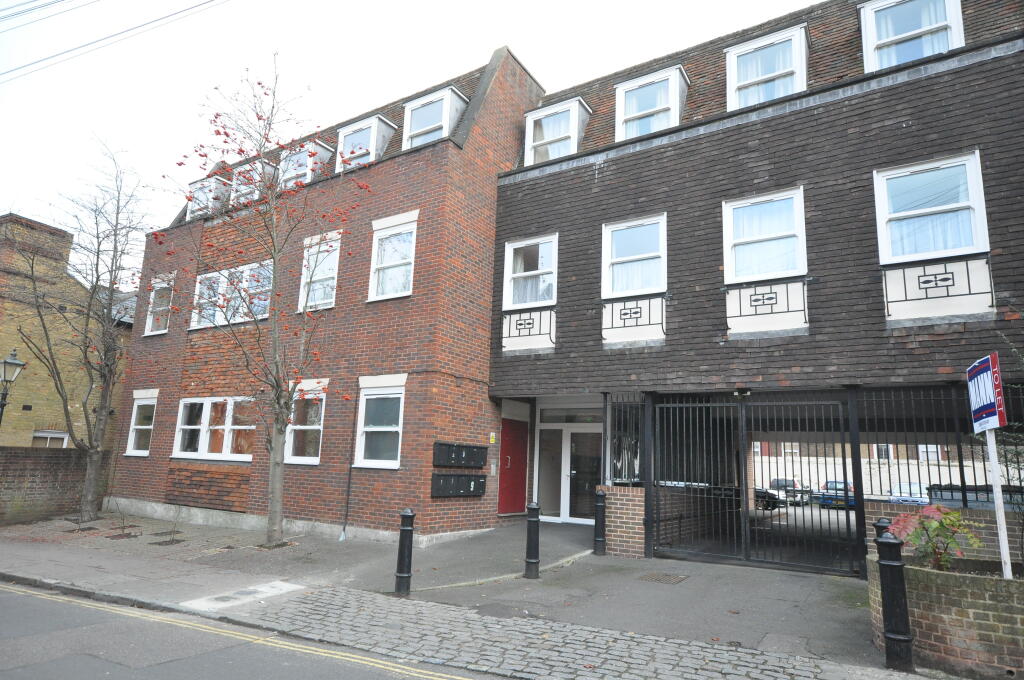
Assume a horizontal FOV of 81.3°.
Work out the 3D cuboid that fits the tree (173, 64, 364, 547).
[{"bbox_3d":[-5.123,-1.031,11.729,3.700,9.600,3.400,-5,-13,32],"label":"tree"}]

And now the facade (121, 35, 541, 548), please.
[{"bbox_3d":[-3.627,-0.509,17.843,11.150,10.950,9.000,-5,-13,32],"label":"facade"}]

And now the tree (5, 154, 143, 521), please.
[{"bbox_3d":[-11.484,-0.383,15.556,3.500,9.700,3.300,-5,-13,32],"label":"tree"}]

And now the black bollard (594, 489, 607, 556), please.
[{"bbox_3d":[1.490,3.093,10.137,0.200,1.045,0.200,-5,-13,32],"label":"black bollard"}]

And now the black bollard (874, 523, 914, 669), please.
[{"bbox_3d":[3.172,2.143,4.937,0.210,1.045,0.210,-5,-13,32],"label":"black bollard"}]

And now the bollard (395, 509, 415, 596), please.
[{"bbox_3d":[-1.376,2.719,7.691,0.205,1.045,0.205,2,-11,0],"label":"bollard"}]

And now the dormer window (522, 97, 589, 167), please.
[{"bbox_3d":[1.034,-4.506,13.547,1.380,1.420,0.720,-5,-13,32],"label":"dormer window"}]

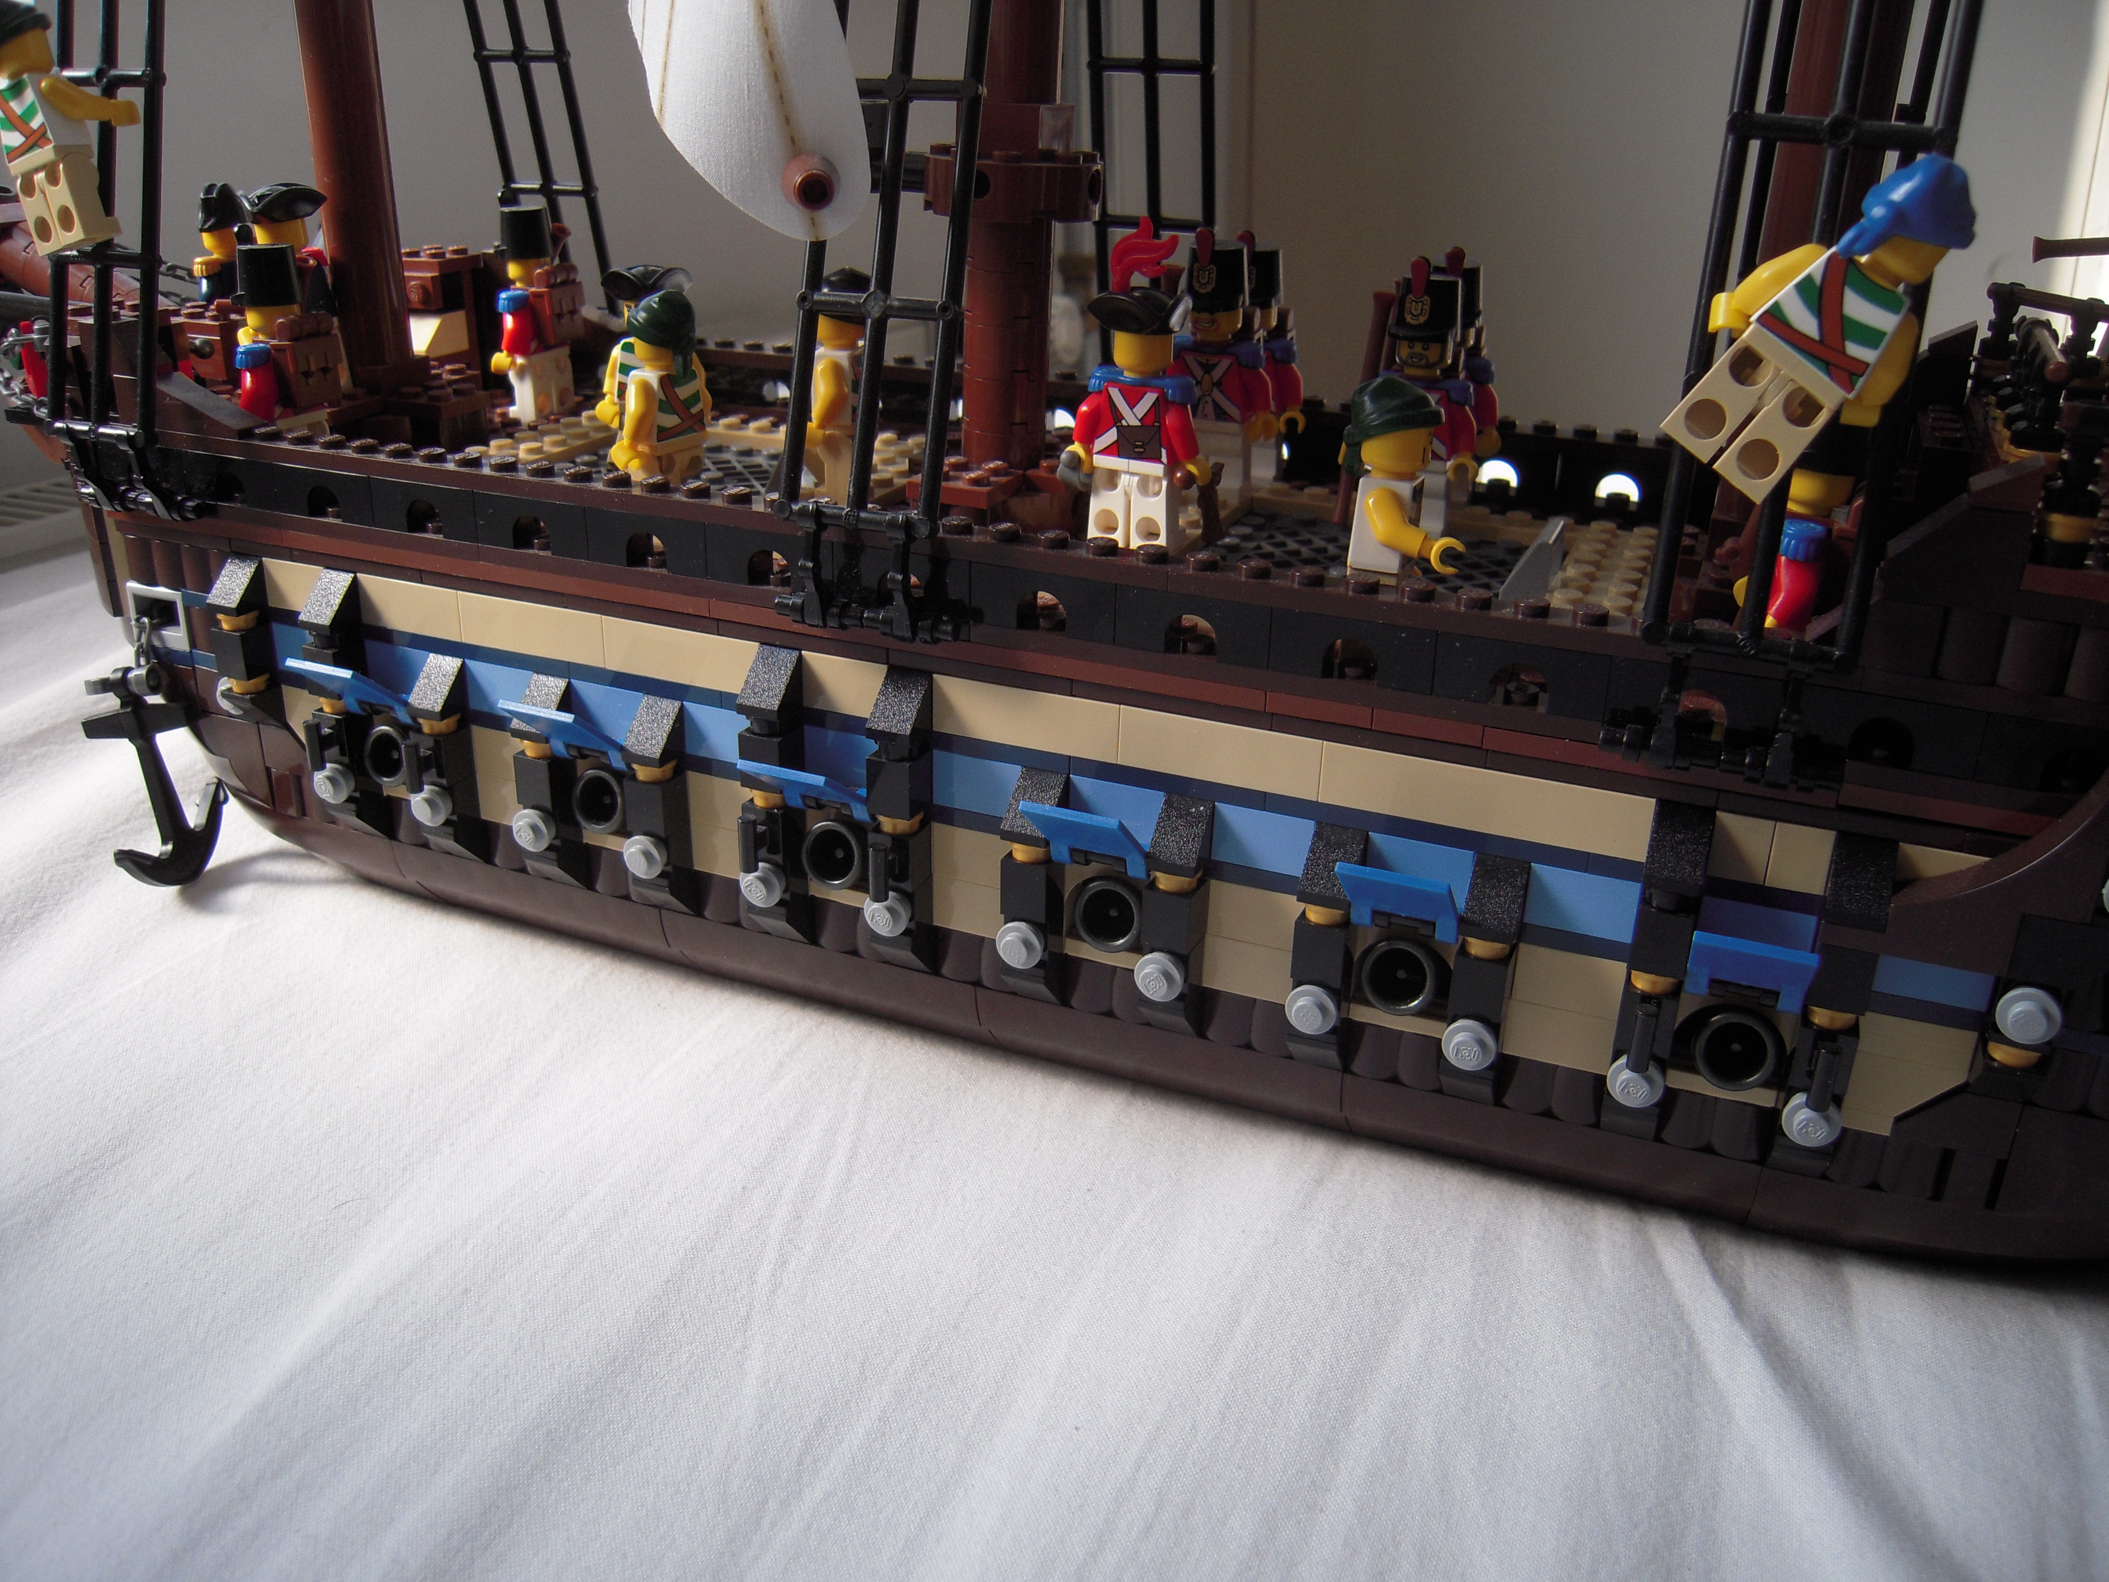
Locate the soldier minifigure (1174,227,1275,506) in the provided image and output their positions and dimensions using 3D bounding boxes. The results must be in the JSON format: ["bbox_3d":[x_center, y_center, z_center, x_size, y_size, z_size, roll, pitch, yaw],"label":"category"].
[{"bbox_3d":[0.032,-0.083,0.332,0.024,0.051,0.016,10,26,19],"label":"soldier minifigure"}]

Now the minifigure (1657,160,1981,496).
[{"bbox_3d":[0.094,-0.056,0.205,0.024,0.042,0.015,42,21,12],"label":"minifigure"}]

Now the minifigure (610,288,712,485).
[{"bbox_3d":[-0.072,-0.072,0.318,0.015,0.042,0.024,11,26,20],"label":"minifigure"}]

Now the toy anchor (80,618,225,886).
[{"bbox_3d":[-0.187,-0.006,0.354,0.022,0.056,0.040,1,24,-1],"label":"toy anchor"}]

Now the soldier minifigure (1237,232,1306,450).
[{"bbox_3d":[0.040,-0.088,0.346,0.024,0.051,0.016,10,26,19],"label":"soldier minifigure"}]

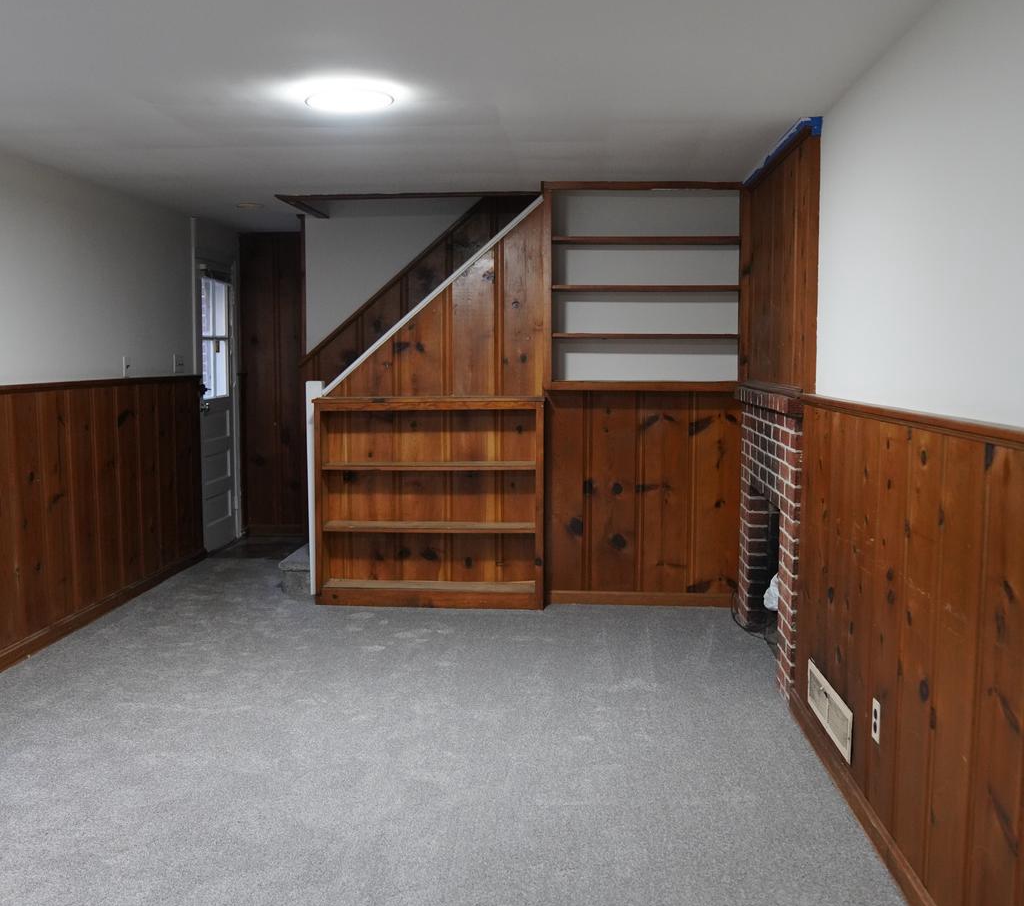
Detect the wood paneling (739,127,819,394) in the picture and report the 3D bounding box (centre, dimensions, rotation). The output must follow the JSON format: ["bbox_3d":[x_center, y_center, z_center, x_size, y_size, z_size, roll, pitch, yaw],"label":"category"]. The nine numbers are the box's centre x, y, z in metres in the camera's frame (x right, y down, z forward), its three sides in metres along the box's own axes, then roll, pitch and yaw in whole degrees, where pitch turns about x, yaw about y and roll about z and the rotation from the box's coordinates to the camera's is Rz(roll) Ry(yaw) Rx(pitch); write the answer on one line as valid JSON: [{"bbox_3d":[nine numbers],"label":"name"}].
[{"bbox_3d":[1.142,-0.776,4.854,0.047,0.986,1.552,0,5,3],"label":"wood paneling"}]

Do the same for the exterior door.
[{"bbox_3d":[-2.035,-0.319,7.660,0.047,1.924,0.749,0,5,3],"label":"exterior door"}]

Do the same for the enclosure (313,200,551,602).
[{"bbox_3d":[-0.474,-0.264,5.953,1.305,2.153,0.290,0,5,3],"label":"enclosure"}]

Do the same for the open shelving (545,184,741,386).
[{"bbox_3d":[0.666,-0.852,5.723,0.996,1.054,0.229,0,5,3],"label":"open shelving"}]

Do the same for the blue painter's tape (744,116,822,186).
[{"bbox_3d":[1.143,-1.269,4.816,0.061,0.065,1.566,0,5,3],"label":"blue painter's tape"}]

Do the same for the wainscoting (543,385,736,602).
[{"bbox_3d":[0.680,0.242,5.913,1.002,1.154,0.047,0,5,3],"label":"wainscoting"}]

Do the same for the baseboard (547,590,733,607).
[{"bbox_3d":[0.682,0.780,5.942,0.969,0.078,0.023,0,5,3],"label":"baseboard"}]

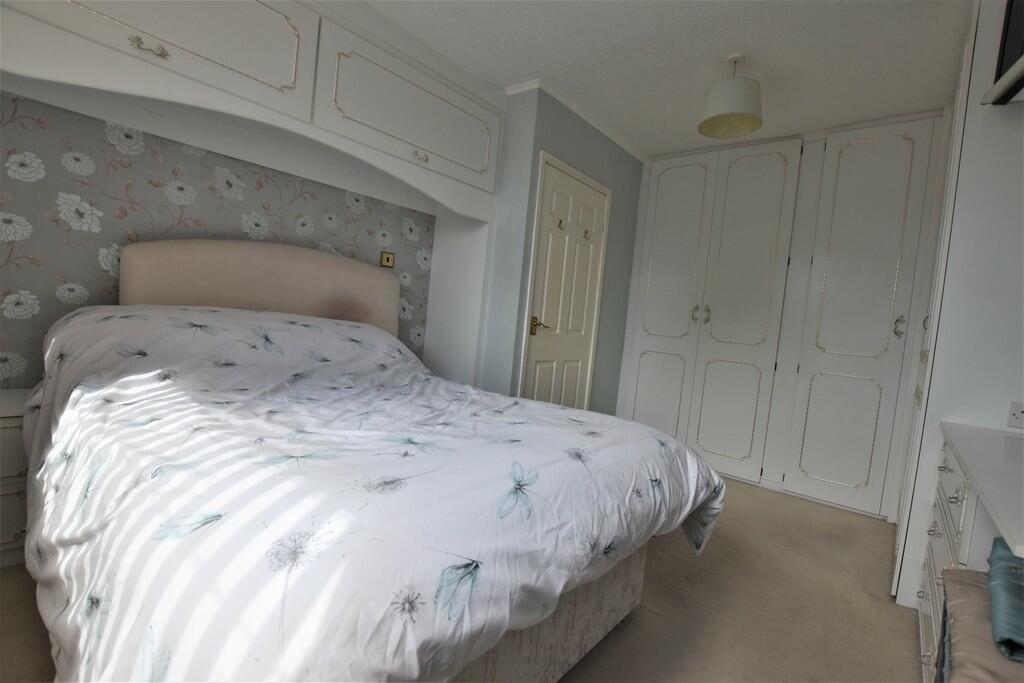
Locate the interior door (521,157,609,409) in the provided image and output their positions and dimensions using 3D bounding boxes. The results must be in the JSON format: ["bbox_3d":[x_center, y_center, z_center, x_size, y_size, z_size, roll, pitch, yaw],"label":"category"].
[{"bbox_3d":[0.380,-0.158,3.060,0.060,2.060,0.855,8,4,43],"label":"interior door"}]

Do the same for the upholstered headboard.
[{"bbox_3d":[-1.253,-0.179,2.366,0.090,0.680,1.370,8,6,43],"label":"upholstered headboard"}]

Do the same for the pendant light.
[{"bbox_3d":[1.156,-1.302,2.232,0.300,0.357,0.300,8,4,43],"label":"pendant light"}]

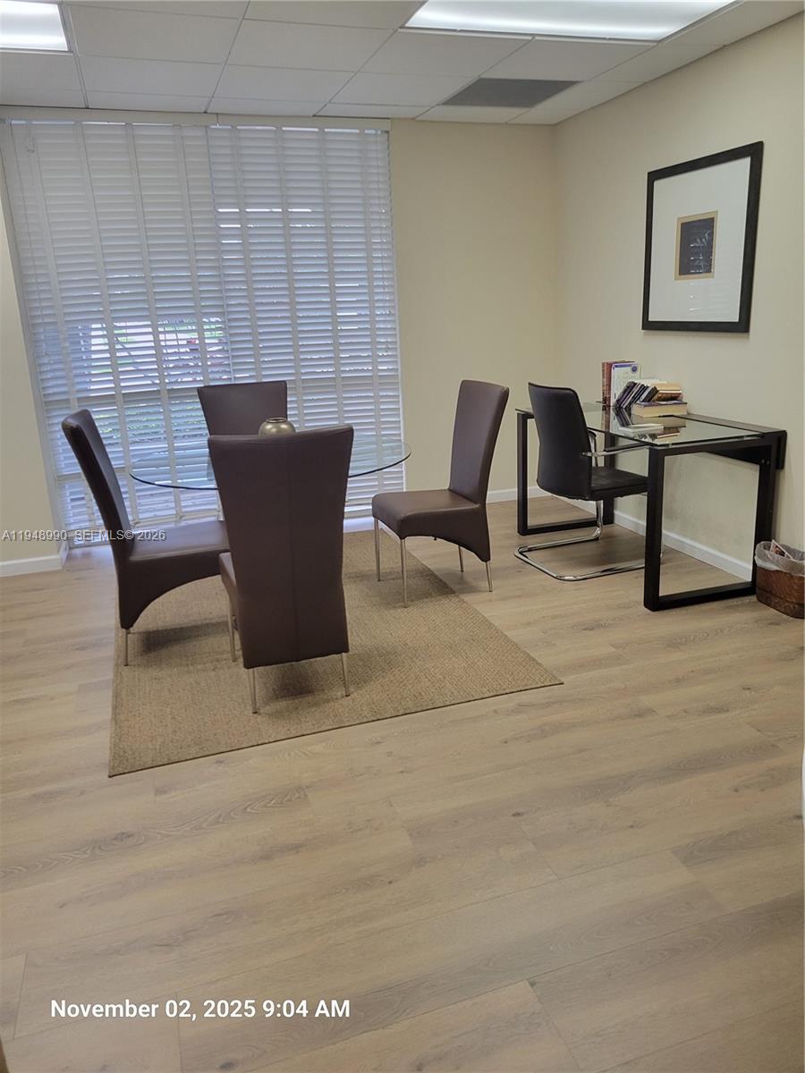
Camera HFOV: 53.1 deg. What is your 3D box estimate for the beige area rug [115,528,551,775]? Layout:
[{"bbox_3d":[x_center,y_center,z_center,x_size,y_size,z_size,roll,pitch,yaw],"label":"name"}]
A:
[{"bbox_3d":[-0.509,0.342,3.771,1.576,0.012,2.323,-7,17,-17],"label":"beige area rug"}]

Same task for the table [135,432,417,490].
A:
[{"bbox_3d":[-0.554,0.001,3.668,1.227,0.727,1.227,-7,17,-17],"label":"table"}]

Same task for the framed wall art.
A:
[{"bbox_3d":[1.449,-1.428,3.975,0.030,0.804,0.842,-7,17,-17],"label":"framed wall art"}]

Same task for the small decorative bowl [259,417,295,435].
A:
[{"bbox_3d":[-0.544,-0.429,3.543,0.167,0.162,0.167,-2,16,1],"label":"small decorative bowl"}]

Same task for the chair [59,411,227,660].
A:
[{"bbox_3d":[-1.014,-0.020,3.335,0.566,0.986,0.455,-7,17,-17],"label":"chair"}]

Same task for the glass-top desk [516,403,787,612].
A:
[{"bbox_3d":[1.194,-0.240,4.234,0.667,0.747,1.424,-7,17,-17],"label":"glass-top desk"}]

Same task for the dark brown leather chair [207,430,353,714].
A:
[{"bbox_3d":[-0.440,0.075,2.923,0.455,0.986,0.576,-7,17,-17],"label":"dark brown leather chair"}]

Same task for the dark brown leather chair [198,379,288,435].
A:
[{"bbox_3d":[-0.740,-0.264,4.149,0.455,0.986,0.566,-7,17,-17],"label":"dark brown leather chair"}]

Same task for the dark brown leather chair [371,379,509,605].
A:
[{"bbox_3d":[0.172,-0.229,3.901,0.566,0.986,0.455,-7,17,-17],"label":"dark brown leather chair"}]

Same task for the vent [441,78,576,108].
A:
[{"bbox_3d":[0.573,-2.402,4.354,0.586,0.025,0.586,-7,17,-17],"label":"vent"}]

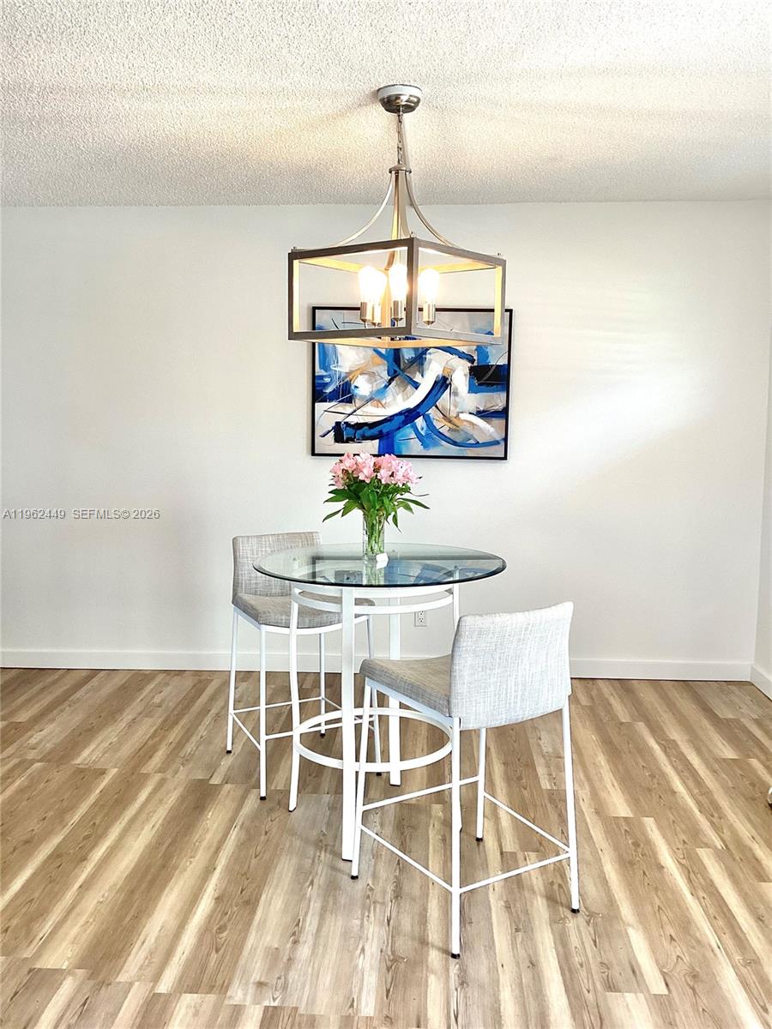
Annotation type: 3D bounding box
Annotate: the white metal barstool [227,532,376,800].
[{"bbox_3d":[-0.347,0.551,3.634,0.490,0.900,0.510,-3,7,-27],"label":"white metal barstool"}]

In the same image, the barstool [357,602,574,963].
[{"bbox_3d":[0.235,0.665,2.662,0.490,0.900,0.510,-4,8,-31],"label":"barstool"}]

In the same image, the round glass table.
[{"bbox_3d":[-0.027,0.604,3.140,0.850,0.910,0.850,0,7,0],"label":"round glass table"}]

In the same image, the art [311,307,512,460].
[{"bbox_3d":[0.127,-0.671,4.737,1.014,0.762,0.035,1,7,3],"label":"art"}]

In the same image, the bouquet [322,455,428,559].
[{"bbox_3d":[-0.036,-0.027,3.117,0.340,0.360,0.290,0,7,0],"label":"bouquet"}]

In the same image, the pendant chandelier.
[{"bbox_3d":[0.042,-0.977,3.045,0.515,0.807,0.515,5,8,38],"label":"pendant chandelier"}]

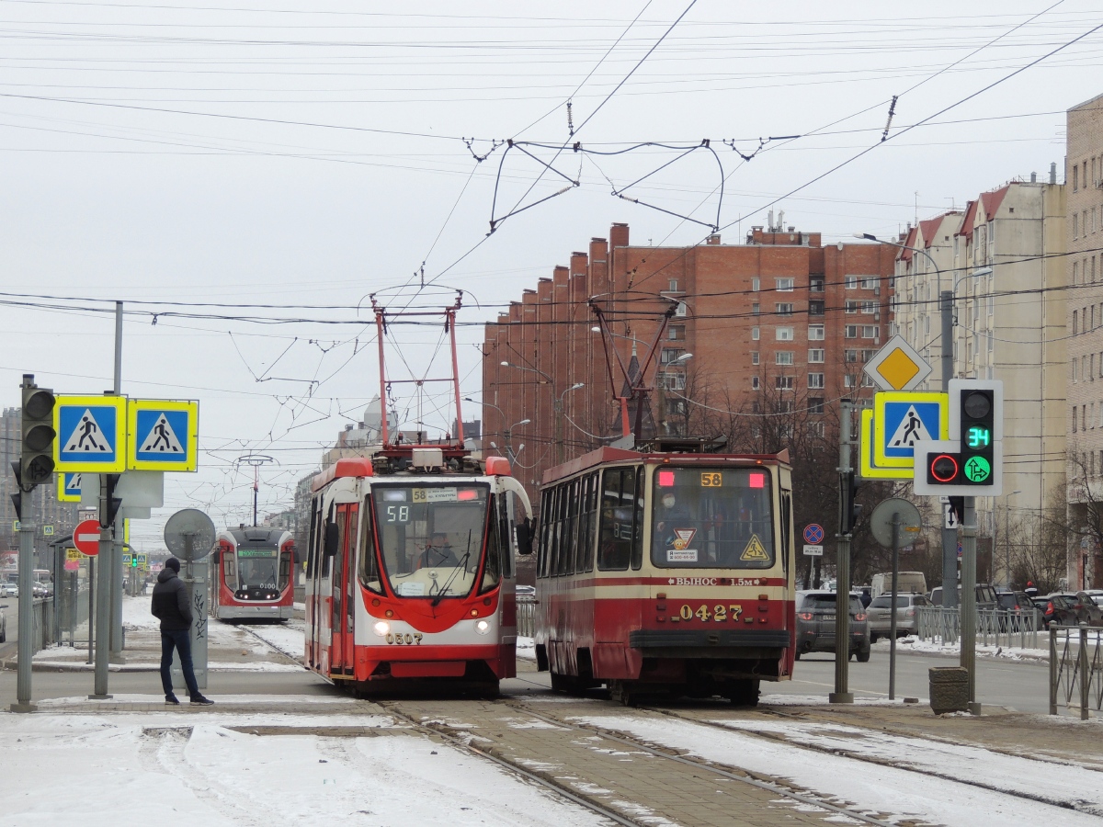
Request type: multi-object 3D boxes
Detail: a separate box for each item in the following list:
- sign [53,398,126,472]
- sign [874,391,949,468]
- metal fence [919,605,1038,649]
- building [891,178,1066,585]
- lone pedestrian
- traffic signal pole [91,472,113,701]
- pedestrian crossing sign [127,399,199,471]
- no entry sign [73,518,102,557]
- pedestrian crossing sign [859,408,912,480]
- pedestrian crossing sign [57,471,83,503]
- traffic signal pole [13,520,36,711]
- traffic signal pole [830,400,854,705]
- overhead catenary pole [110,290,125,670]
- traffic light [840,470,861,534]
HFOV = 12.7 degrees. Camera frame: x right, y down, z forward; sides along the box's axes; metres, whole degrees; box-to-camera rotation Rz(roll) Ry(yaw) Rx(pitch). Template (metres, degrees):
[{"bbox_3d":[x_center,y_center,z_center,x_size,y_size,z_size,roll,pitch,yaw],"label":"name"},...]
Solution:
[{"bbox_3d":[-5.548,0.253,59.200,0.920,0.920,0.050,1,-2,-4],"label":"sign"},{"bbox_3d":[4.394,0.202,60.200,0.900,0.910,0.050,0,-2,-5],"label":"sign"},{"bbox_3d":[12.303,6.253,144.500,0.090,1.100,21.000,1,-2,-4],"label":"metal fence"},{"bbox_3d":[38.303,-0.368,413.253,14.000,33.000,62.000,0,-2,-2],"label":"building"},{"bbox_3d":[-4.633,2.740,62.000,0.600,1.840,0.500,-1,-2,35],"label":"lone pedestrian"},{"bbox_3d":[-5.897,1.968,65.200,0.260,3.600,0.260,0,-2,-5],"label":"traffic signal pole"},{"bbox_3d":[-4.979,0.284,63.300,0.920,0.920,0.060,1,-2,-6],"label":"pedestrian crossing sign"},{"bbox_3d":[-8.666,2.342,93.000,0.690,0.690,0.050,0,-2,-5],"label":"no entry sign"},{"bbox_3d":[4.481,0.400,64.200,0.920,0.920,0.060,1,-2,-5],"label":"pedestrian crossing sign"},{"bbox_3d":[-8.396,1.138,88.600,0.920,0.920,0.060,1,-2,-5],"label":"pedestrian crossing sign"},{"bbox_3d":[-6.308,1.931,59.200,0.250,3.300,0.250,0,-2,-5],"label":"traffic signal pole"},{"bbox_3d":[3.823,1.815,64.800,0.270,4.000,0.270,0,-2,-5],"label":"traffic signal pole"},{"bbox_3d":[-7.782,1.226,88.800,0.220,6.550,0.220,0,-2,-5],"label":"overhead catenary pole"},{"bbox_3d":[4.010,1.191,66.000,0.300,0.850,0.340,0,-2,-2],"label":"traffic light"}]

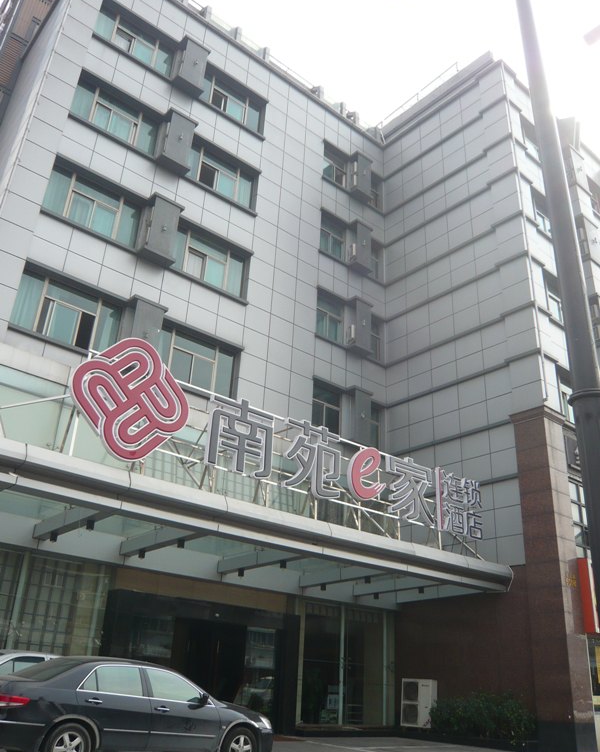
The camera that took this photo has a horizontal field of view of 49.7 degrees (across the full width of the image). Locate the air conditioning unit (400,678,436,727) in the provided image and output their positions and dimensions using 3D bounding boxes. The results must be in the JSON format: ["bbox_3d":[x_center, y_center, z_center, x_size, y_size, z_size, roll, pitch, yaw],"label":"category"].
[{"bbox_3d":[3.400,9.286,18.383,0.960,1.210,0.360,-18,-33,37],"label":"air conditioning unit"}]

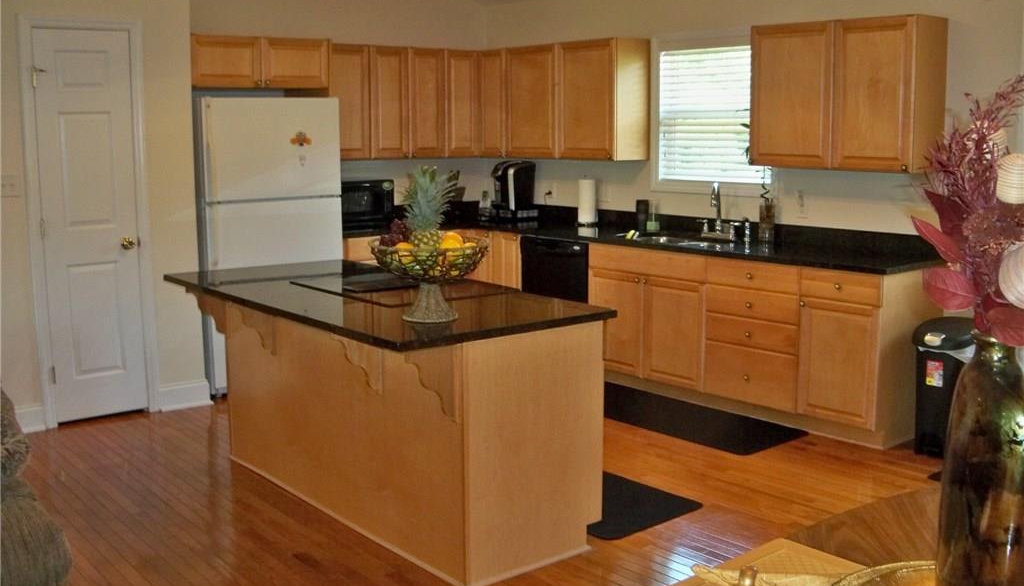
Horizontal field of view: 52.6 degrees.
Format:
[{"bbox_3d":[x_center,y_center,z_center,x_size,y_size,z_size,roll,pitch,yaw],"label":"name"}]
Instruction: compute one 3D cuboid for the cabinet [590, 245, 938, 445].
[{"bbox_3d":[1.361,0.200,5.956,0.622,0.876,1.993,-8,12,-40],"label":"cabinet"}]

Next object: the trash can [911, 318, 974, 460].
[{"bbox_3d":[2.176,0.459,5.057,0.380,0.650,0.290,-8,12,-40],"label":"trash can"}]

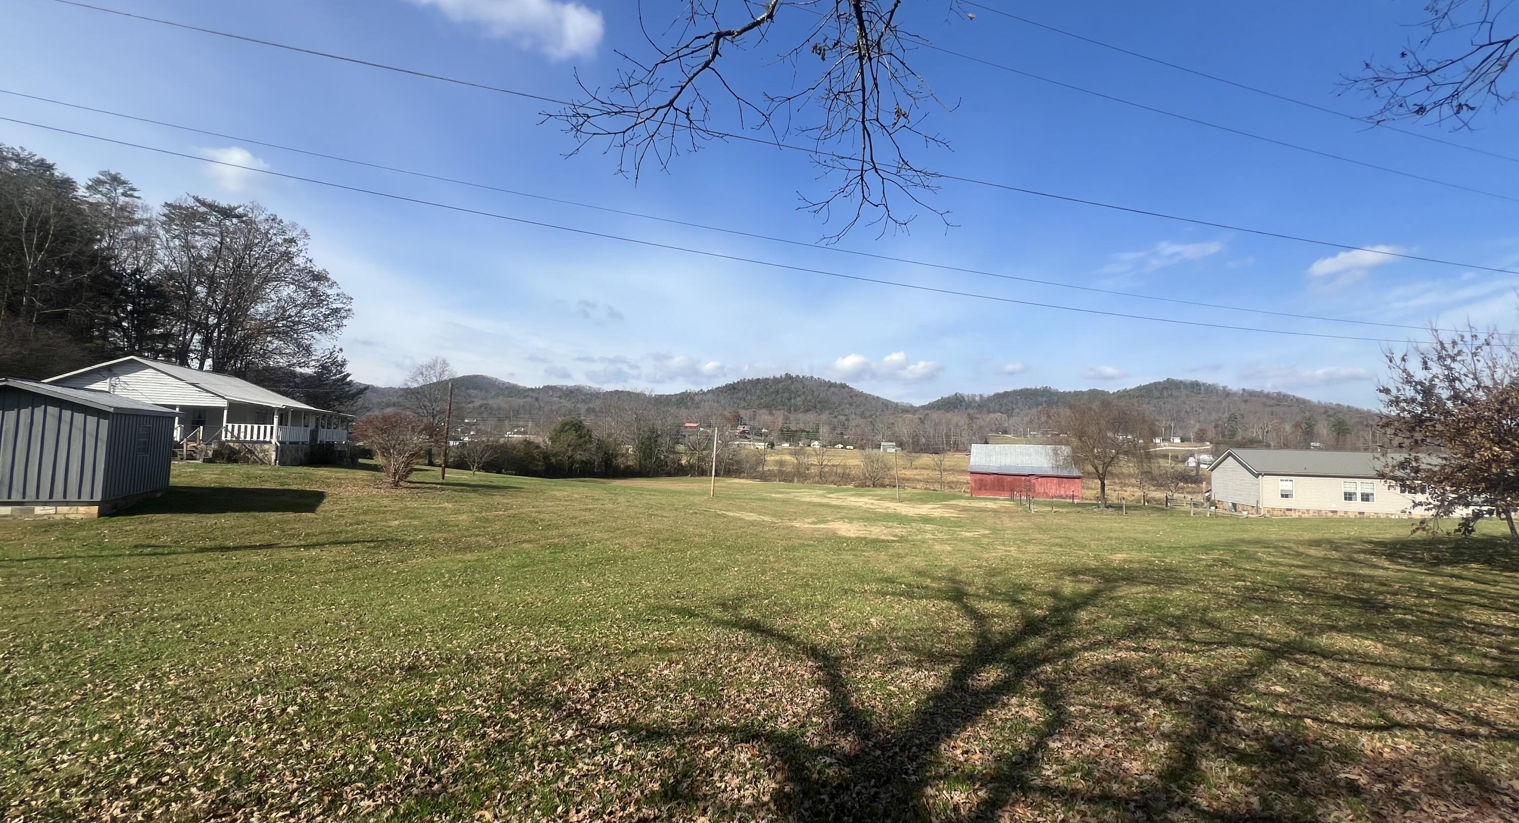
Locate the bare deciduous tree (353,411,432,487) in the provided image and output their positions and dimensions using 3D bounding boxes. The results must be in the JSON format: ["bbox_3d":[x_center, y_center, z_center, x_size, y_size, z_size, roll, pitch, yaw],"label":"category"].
[{"bbox_3d":[-13.901,1.408,21.591,2.480,2.870,2.480,4,-4,-33],"label":"bare deciduous tree"}]

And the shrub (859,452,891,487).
[{"bbox_3d":[13.346,6.633,66.137,3.630,4.320,3.630,1,-4,11],"label":"shrub"}]

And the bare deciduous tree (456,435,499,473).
[{"bbox_3d":[-18.320,2.832,37.079,2.620,2.500,2.620,3,-4,-26],"label":"bare deciduous tree"}]

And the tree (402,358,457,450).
[{"bbox_3d":[-30.892,-0.029,53.320,4.390,10.110,4.390,3,-4,-30],"label":"tree"}]

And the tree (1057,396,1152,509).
[{"bbox_3d":[26.149,3.033,43.270,6.120,8.530,6.120,-1,-4,31],"label":"tree"}]

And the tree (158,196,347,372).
[{"bbox_3d":[-45.023,-7.613,50.744,12.920,23.500,12.920,5,-5,-42],"label":"tree"}]

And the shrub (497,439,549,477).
[{"bbox_3d":[-16.636,3.290,40.084,3.380,2.660,2.870,3,-4,-22],"label":"shrub"}]

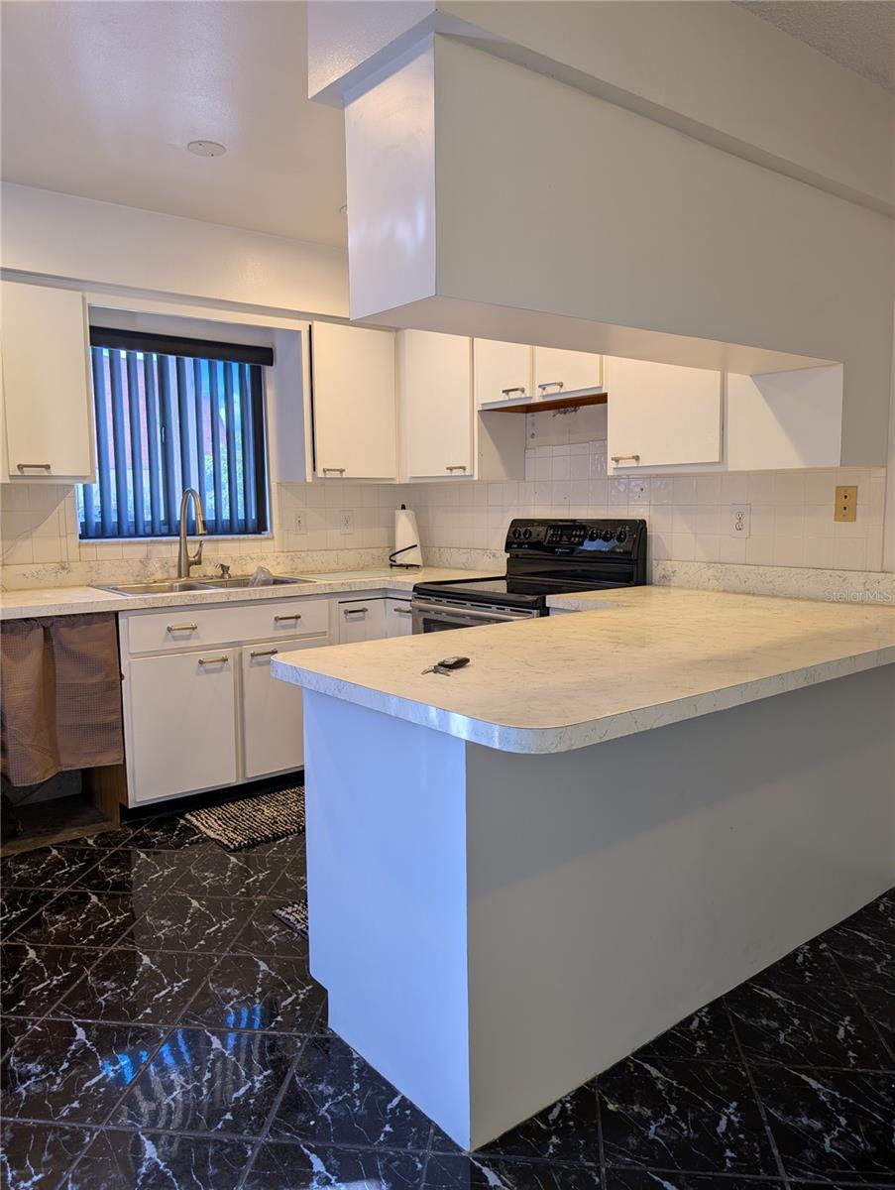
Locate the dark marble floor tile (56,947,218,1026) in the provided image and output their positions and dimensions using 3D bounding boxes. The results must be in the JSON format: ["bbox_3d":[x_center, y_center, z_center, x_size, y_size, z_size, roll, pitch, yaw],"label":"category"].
[{"bbox_3d":[-0.807,1.027,2.173,0.330,0.010,0.330,0,6,6],"label":"dark marble floor tile"}]

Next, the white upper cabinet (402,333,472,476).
[{"bbox_3d":[0.048,-0.947,4.111,0.320,0.780,0.635,-5,8,-38],"label":"white upper cabinet"}]

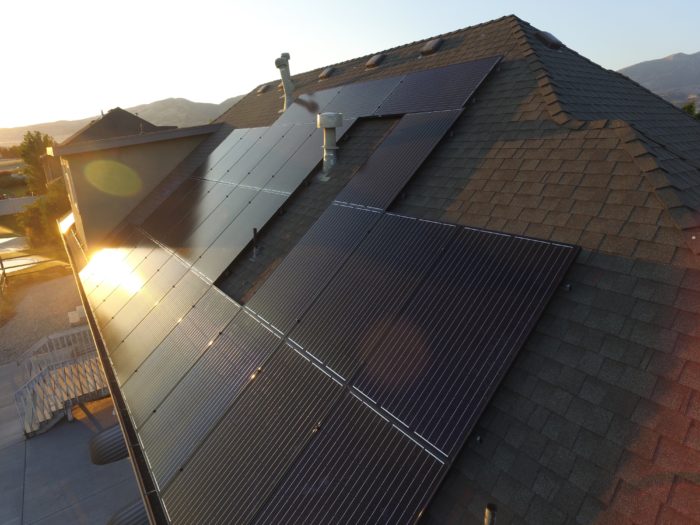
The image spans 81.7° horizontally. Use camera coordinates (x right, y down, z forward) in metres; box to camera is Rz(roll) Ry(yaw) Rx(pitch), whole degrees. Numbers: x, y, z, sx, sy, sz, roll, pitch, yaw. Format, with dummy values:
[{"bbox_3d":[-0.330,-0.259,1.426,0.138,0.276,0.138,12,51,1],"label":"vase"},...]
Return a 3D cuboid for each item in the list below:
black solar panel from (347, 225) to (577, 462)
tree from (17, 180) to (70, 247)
[{"bbox_3d":[0.796,0.434,2.984,0.992,0.045,1.645,20,67,50],"label":"black solar panel"},{"bbox_3d":[-20.263,-3.051,26.400,4.000,4.500,4.000,-12,20,-36],"label":"tree"}]

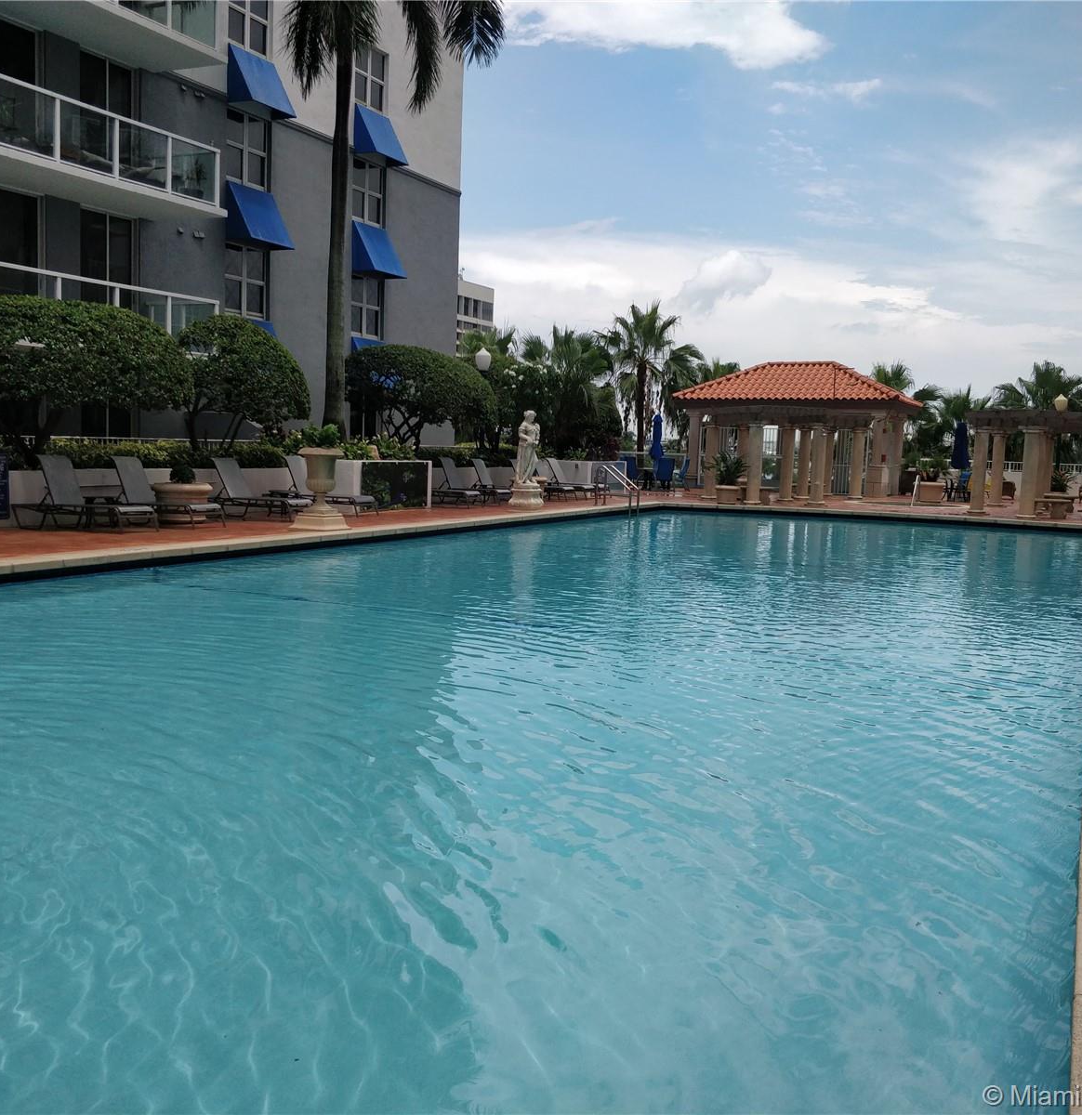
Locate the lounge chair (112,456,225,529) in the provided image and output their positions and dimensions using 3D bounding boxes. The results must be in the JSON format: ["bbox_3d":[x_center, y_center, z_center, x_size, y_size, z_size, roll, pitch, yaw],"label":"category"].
[{"bbox_3d":[-5.631,-0.994,15.307,1.720,1.020,0.640,4,7,18],"label":"lounge chair"}]

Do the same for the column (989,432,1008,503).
[{"bbox_3d":[13.653,-2.646,30.836,0.450,2.170,0.450,5,7,28],"label":"column"}]

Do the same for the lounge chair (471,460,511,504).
[{"bbox_3d":[-0.849,-1.960,26.174,1.880,1.050,0.660,5,7,28],"label":"lounge chair"}]

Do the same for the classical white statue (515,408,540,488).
[{"bbox_3d":[-0.273,-2.330,22.000,0.400,1.600,0.500,8,9,42],"label":"classical white statue"}]

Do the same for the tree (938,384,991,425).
[{"bbox_3d":[16.178,-4.829,39.500,2.600,4.000,2.600,6,8,28],"label":"tree"}]

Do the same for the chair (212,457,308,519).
[{"bbox_3d":[-4.982,-1.240,18.609,1.920,1.060,0.660,5,7,28],"label":"chair"}]

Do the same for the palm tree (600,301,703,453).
[{"bbox_3d":[4.319,-6.906,41.000,4.200,6.600,4.200,2,7,0],"label":"palm tree"}]

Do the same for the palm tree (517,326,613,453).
[{"bbox_3d":[0.775,-5.102,32.000,2.900,4.200,2.900,2,7,0],"label":"palm tree"}]

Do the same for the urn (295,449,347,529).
[{"bbox_3d":[-3.588,-1.132,16.843,0.730,1.310,0.730,2,6,0],"label":"urn"}]

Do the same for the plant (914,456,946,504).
[{"bbox_3d":[11.981,-2.380,31.668,0.900,1.370,0.900,5,7,28],"label":"plant"}]

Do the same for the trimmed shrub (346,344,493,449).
[{"bbox_3d":[-2.743,-3.505,23.300,3.300,2.700,3.500,2,7,0],"label":"trimmed shrub"}]

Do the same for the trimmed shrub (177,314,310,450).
[{"bbox_3d":[-5.880,-3.462,20.782,2.500,2.850,2.500,5,7,28],"label":"trimmed shrub"}]

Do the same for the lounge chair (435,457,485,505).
[{"bbox_3d":[-1.771,-1.700,22.855,1.900,1.020,0.680,5,7,29],"label":"lounge chair"}]

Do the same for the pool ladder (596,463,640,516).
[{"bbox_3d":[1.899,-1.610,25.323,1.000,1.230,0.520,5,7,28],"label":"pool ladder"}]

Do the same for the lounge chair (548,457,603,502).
[{"bbox_3d":[0.989,-2.270,29.428,1.880,1.050,0.660,5,7,28],"label":"lounge chair"}]

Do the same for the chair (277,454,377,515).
[{"bbox_3d":[-3.824,-1.281,18.298,1.720,1.020,0.640,4,7,18],"label":"chair"}]

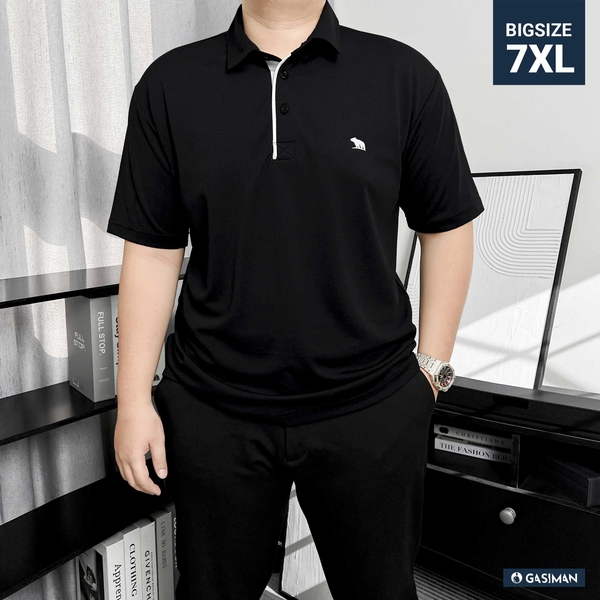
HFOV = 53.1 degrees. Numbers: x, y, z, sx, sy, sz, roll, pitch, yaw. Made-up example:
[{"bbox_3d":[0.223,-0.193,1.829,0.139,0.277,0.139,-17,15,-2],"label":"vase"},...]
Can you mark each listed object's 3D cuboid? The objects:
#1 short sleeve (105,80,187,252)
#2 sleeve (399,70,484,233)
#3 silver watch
[{"bbox_3d":[-0.253,-0.218,1.010,0.130,0.258,0.165,3,8,0],"label":"short sleeve"},{"bbox_3d":[0.234,-0.239,1.010,0.130,0.258,0.165,-7,8,1],"label":"sleeve"},{"bbox_3d":[0.219,0.120,0.980,0.066,0.045,0.060,17,-3,-40],"label":"silver watch"}]

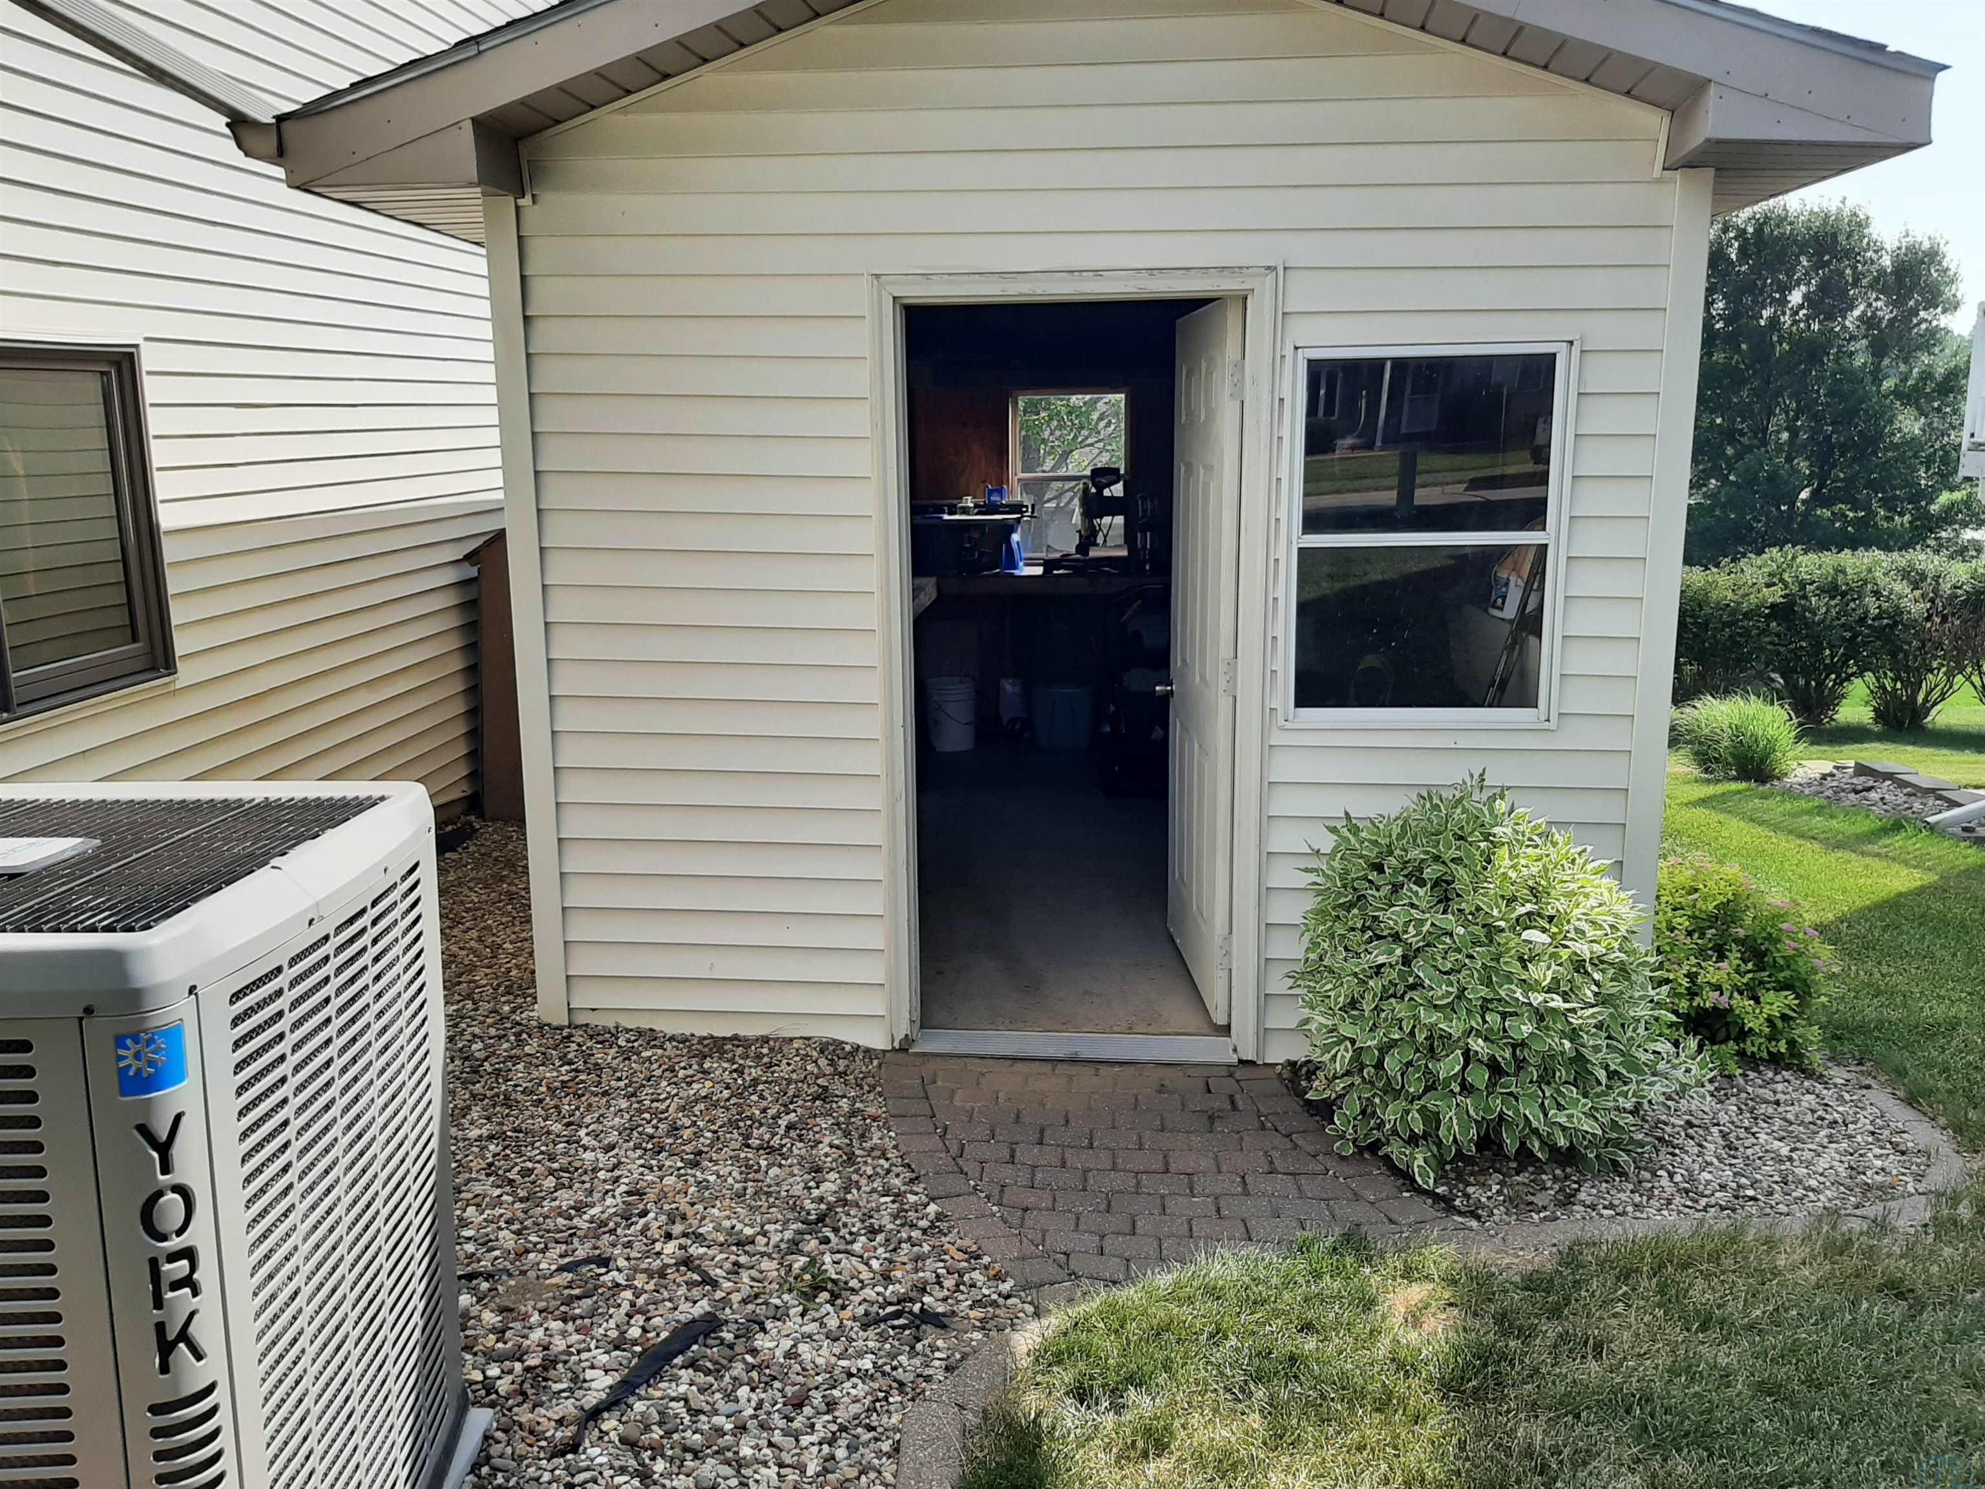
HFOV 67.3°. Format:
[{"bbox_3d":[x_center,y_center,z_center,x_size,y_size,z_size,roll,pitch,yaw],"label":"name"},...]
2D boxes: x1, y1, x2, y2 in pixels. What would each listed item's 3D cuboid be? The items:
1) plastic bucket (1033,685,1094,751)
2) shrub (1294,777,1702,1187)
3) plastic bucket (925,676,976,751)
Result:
[{"bbox_3d":[0.392,-0.170,8.380,0.345,0.340,0.330,1,11,5],"label":"plastic bucket"},{"bbox_3d":[1.215,0.544,3.639,0.950,0.900,0.840,1,11,5],"label":"shrub"},{"bbox_3d":[-0.232,-0.163,8.270,0.300,0.370,0.300,0,11,0],"label":"plastic bucket"}]

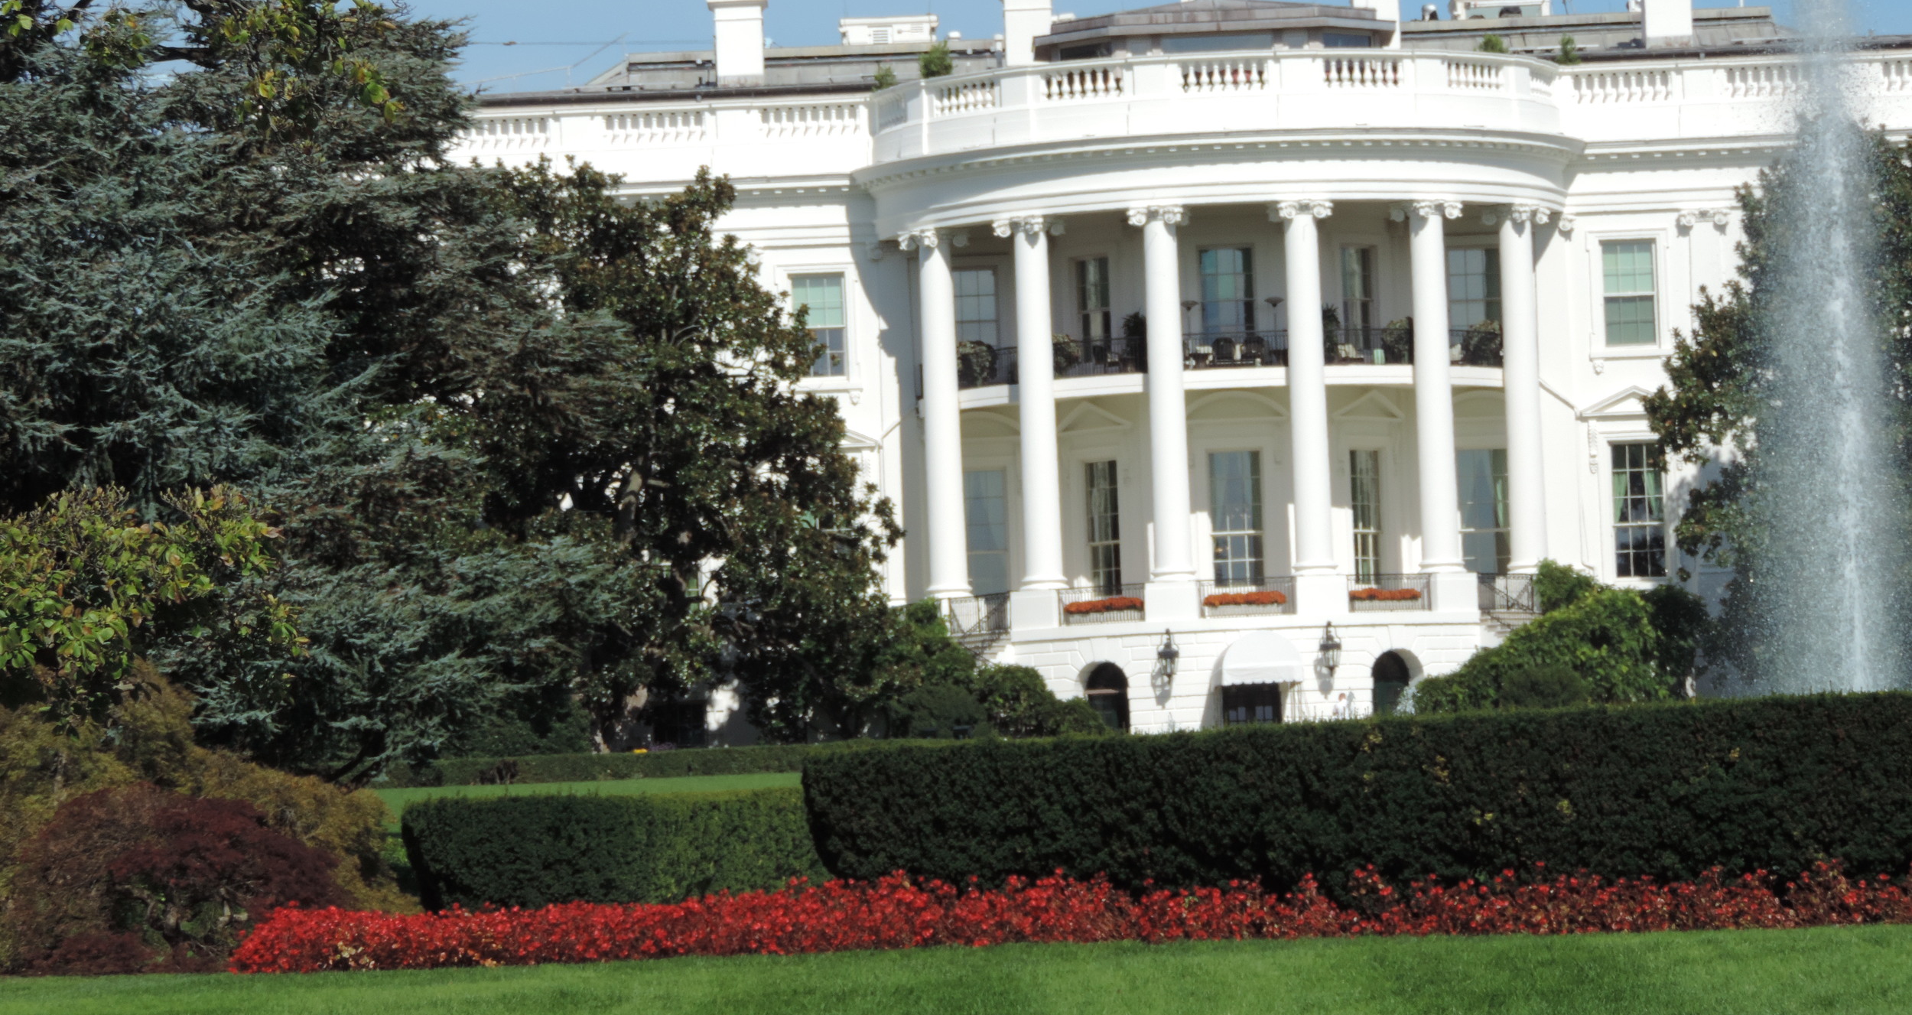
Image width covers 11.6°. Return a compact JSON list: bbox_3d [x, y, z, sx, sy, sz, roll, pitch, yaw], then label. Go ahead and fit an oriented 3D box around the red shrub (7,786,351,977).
[{"bbox_3d":[-6.169,2.945,74.500,2.700,1.500,2.300,-2,-3,-5],"label":"red shrub"}]

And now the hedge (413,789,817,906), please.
[{"bbox_3d":[-2.689,2.836,77.000,3.800,1.120,1.150,-2,-3,-2],"label":"hedge"}]

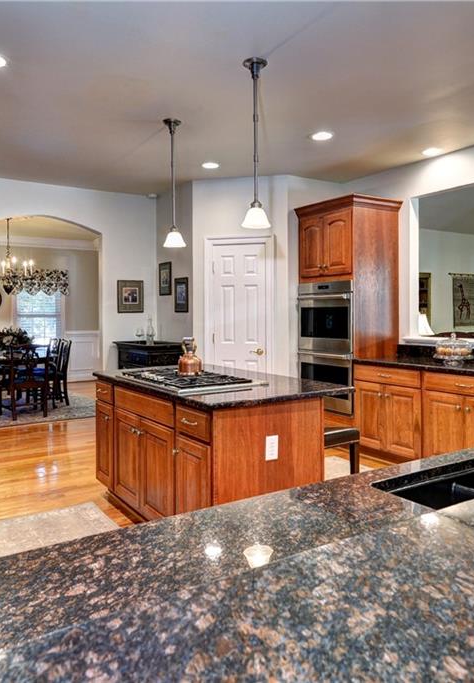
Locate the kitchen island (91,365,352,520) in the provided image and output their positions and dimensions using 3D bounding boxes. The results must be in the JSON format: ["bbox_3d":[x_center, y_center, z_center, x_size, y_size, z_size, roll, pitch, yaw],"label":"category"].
[{"bbox_3d":[-0.176,0.707,3.577,1.000,0.920,1.690,-2,3,-33],"label":"kitchen island"}]

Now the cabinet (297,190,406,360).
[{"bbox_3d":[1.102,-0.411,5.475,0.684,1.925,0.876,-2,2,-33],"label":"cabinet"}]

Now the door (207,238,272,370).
[{"bbox_3d":[0.022,0.002,5.620,0.700,2.120,0.090,0,2,12],"label":"door"}]

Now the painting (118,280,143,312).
[{"bbox_3d":[-1.248,-0.525,6.370,0.329,0.387,0.030,-2,2,-33],"label":"painting"}]

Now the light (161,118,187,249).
[{"bbox_3d":[-0.478,-1.164,4.018,0.171,0.950,0.171,-2,2,-33],"label":"light"}]

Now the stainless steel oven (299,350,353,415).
[{"bbox_3d":[1.082,0.374,5.447,0.600,0.581,0.765,-2,2,-33],"label":"stainless steel oven"}]

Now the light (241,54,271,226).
[{"bbox_3d":[0.106,-1.124,3.104,0.169,0.950,0.169,0,2,0],"label":"light"}]

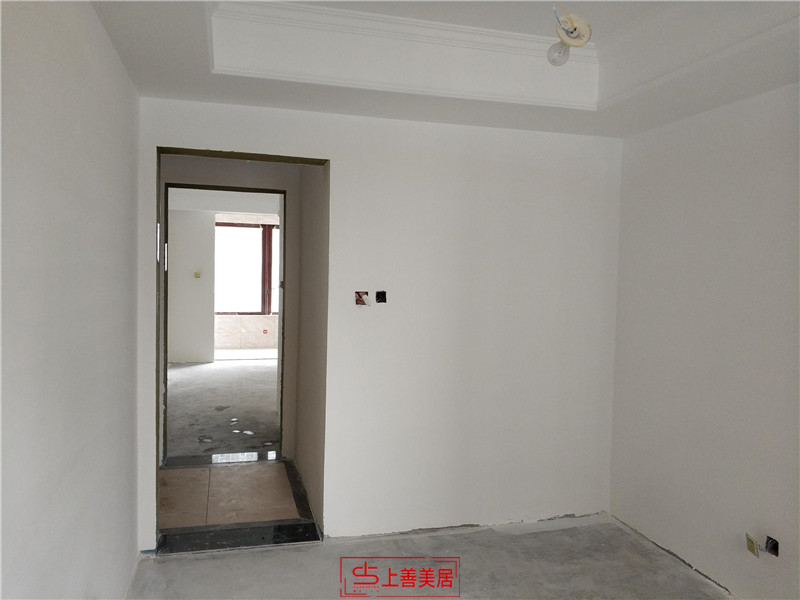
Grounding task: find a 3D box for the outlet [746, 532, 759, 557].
[{"bbox_3d":[1.661,1.153,2.931,0.018,0.086,0.086,-3,3,-9],"label":"outlet"}]

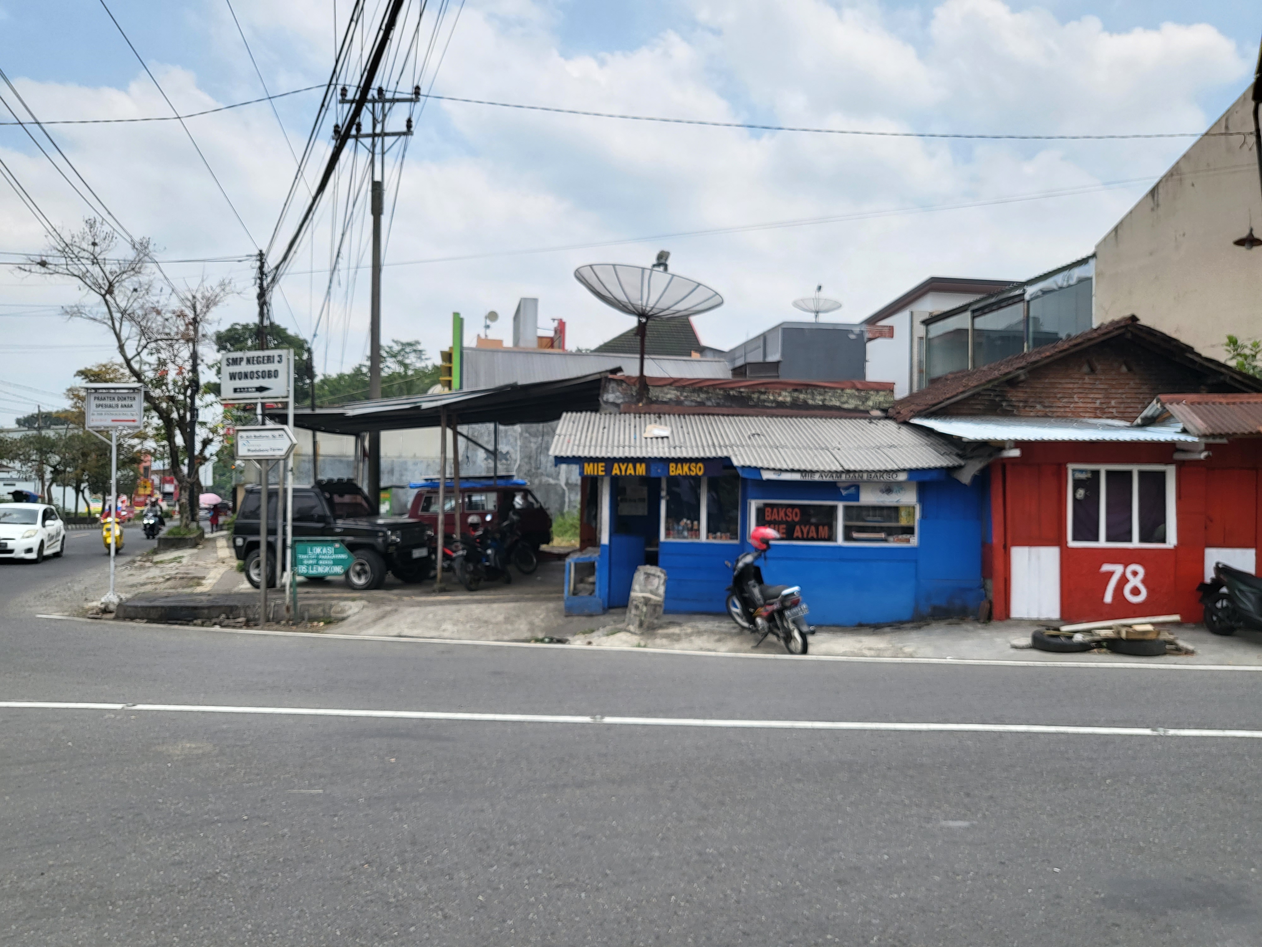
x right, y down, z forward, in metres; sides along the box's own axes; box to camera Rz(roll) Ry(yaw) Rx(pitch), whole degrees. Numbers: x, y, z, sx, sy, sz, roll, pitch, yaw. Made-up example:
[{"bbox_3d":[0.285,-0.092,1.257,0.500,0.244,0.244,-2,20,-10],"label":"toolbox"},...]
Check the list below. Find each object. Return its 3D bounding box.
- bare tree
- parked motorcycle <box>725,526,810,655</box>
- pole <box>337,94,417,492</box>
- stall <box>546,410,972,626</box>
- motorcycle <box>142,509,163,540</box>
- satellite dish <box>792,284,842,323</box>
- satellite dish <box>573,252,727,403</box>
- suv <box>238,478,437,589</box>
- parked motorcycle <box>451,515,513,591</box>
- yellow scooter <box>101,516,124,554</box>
[{"bbox_3d":[-15.873,-3.120,30.126,6.600,9.900,5.500,1,-2,-18],"label":"bare tree"},{"bbox_3d":[1.633,1.394,11.366,0.700,1.250,1.880,1,-2,-23],"label":"parked motorcycle"},{"bbox_3d":[-5.969,-3.570,22.143,1.850,11.200,0.400,0,-1,6],"label":"pole"},{"bbox_3d":[1.778,0.506,13.388,5.650,2.950,3.100,0,-1,-3],"label":"stall"},{"bbox_3d":[-17.997,1.937,35.715,0.750,1.150,1.900,1,-2,-23],"label":"motorcycle"},{"bbox_3d":[7.805,-7.077,39.521,2.100,1.650,2.100,0,-2,18],"label":"satellite dish"},{"bbox_3d":[0.286,-2.199,14.529,2.300,2.300,2.300,0,-2,18],"label":"satellite dish"},{"bbox_3d":[-5.265,1.114,16.973,3.500,1.840,1.620,0,-2,20],"label":"suv"},{"bbox_3d":[-2.347,1.324,15.765,0.700,1.150,1.900,0,-2,23],"label":"parked motorcycle"},{"bbox_3d":[-15.447,1.770,28.214,0.720,1.130,1.820,1,-2,-21],"label":"yellow scooter"}]

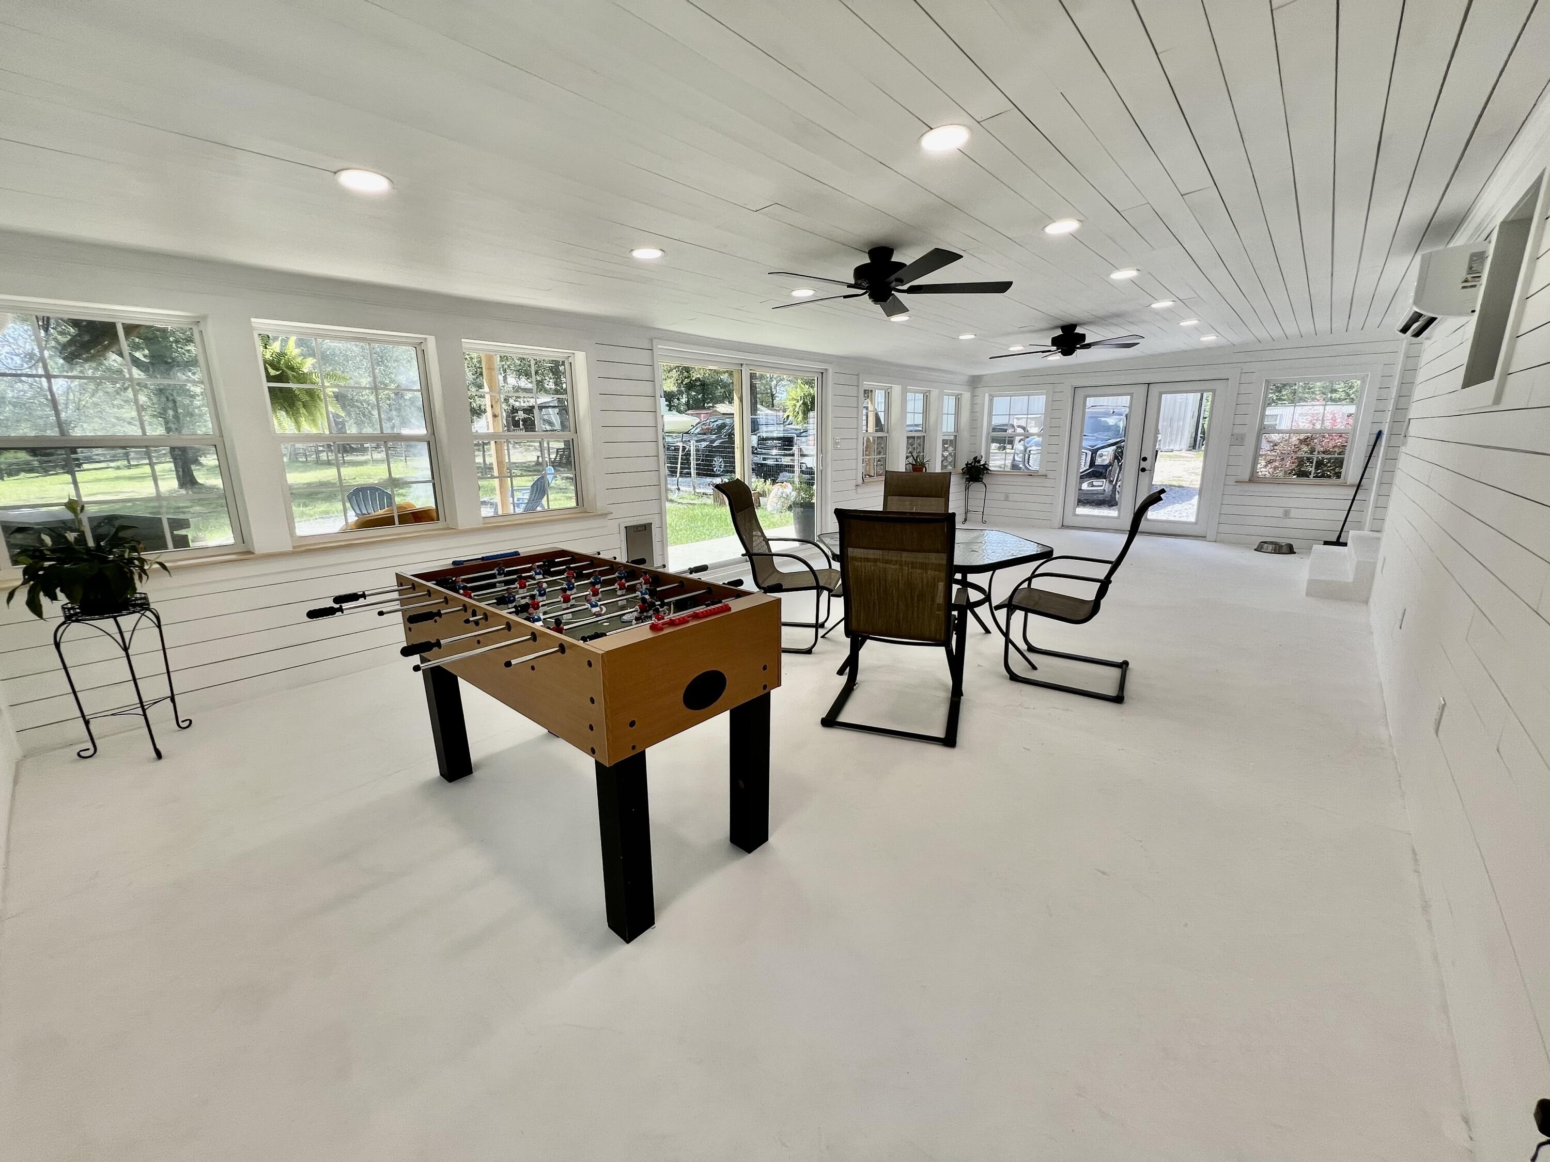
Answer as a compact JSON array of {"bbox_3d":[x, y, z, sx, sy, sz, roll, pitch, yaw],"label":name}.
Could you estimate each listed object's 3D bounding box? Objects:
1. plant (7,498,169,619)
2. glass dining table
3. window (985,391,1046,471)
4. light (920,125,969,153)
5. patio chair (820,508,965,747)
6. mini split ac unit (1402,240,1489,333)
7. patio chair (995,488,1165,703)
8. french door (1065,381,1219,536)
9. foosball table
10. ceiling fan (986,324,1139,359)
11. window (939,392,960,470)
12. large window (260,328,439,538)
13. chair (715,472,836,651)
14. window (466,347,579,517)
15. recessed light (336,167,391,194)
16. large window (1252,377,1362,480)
[{"bbox_3d":[-2.945,-0.107,2.511,0.440,0.490,0.460,12,18,41],"label":"plant"},{"bbox_3d":[0.975,0.118,3.819,1.320,0.730,1.500,-1,14,-1],"label":"glass dining table"},{"bbox_3d":[3.800,-2.312,9.196,0.870,1.200,0.120,12,18,41],"label":"window"},{"bbox_3d":[0.597,-1.553,2.049,0.180,0.030,0.180,-1,14,0],"label":"light"},{"bbox_3d":[0.643,0.148,2.957,0.640,1.080,0.760,5,14,20],"label":"patio chair"},{"bbox_3d":[3.677,-1.560,3.236,0.225,0.320,0.930,12,18,41],"label":"mini split ac unit"},{"bbox_3d":[1.766,0.028,3.436,0.760,1.080,0.640,8,16,33],"label":"patio chair"},{"bbox_3d":[5.083,-1.692,8.151,1.830,2.040,0.100,11,19,41],"label":"french door"},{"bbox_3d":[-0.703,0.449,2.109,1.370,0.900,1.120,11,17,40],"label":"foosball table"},{"bbox_3d":[2.795,-2.283,5.546,1.320,0.300,1.320,11,19,41],"label":"ceiling fan"},{"bbox_3d":[2.733,-2.359,9.200,0.100,1.200,0.880,11,19,41],"label":"window"},{"bbox_3d":[-2.467,-0.856,3.492,0.120,1.180,0.840,12,18,41],"label":"large window"},{"bbox_3d":[0.066,-0.122,4.106,0.810,1.090,0.630,3,15,17],"label":"chair"},{"bbox_3d":[-1.839,-1.093,4.394,0.100,1.200,0.880,11,19,41],"label":"window"},{"bbox_3d":[-1.526,-1.480,2.162,0.180,0.030,0.180,11,19,41],"label":"recessed light"},{"bbox_3d":[6.316,-1.776,6.943,0.870,1.200,0.120,12,18,41],"label":"large window"}]

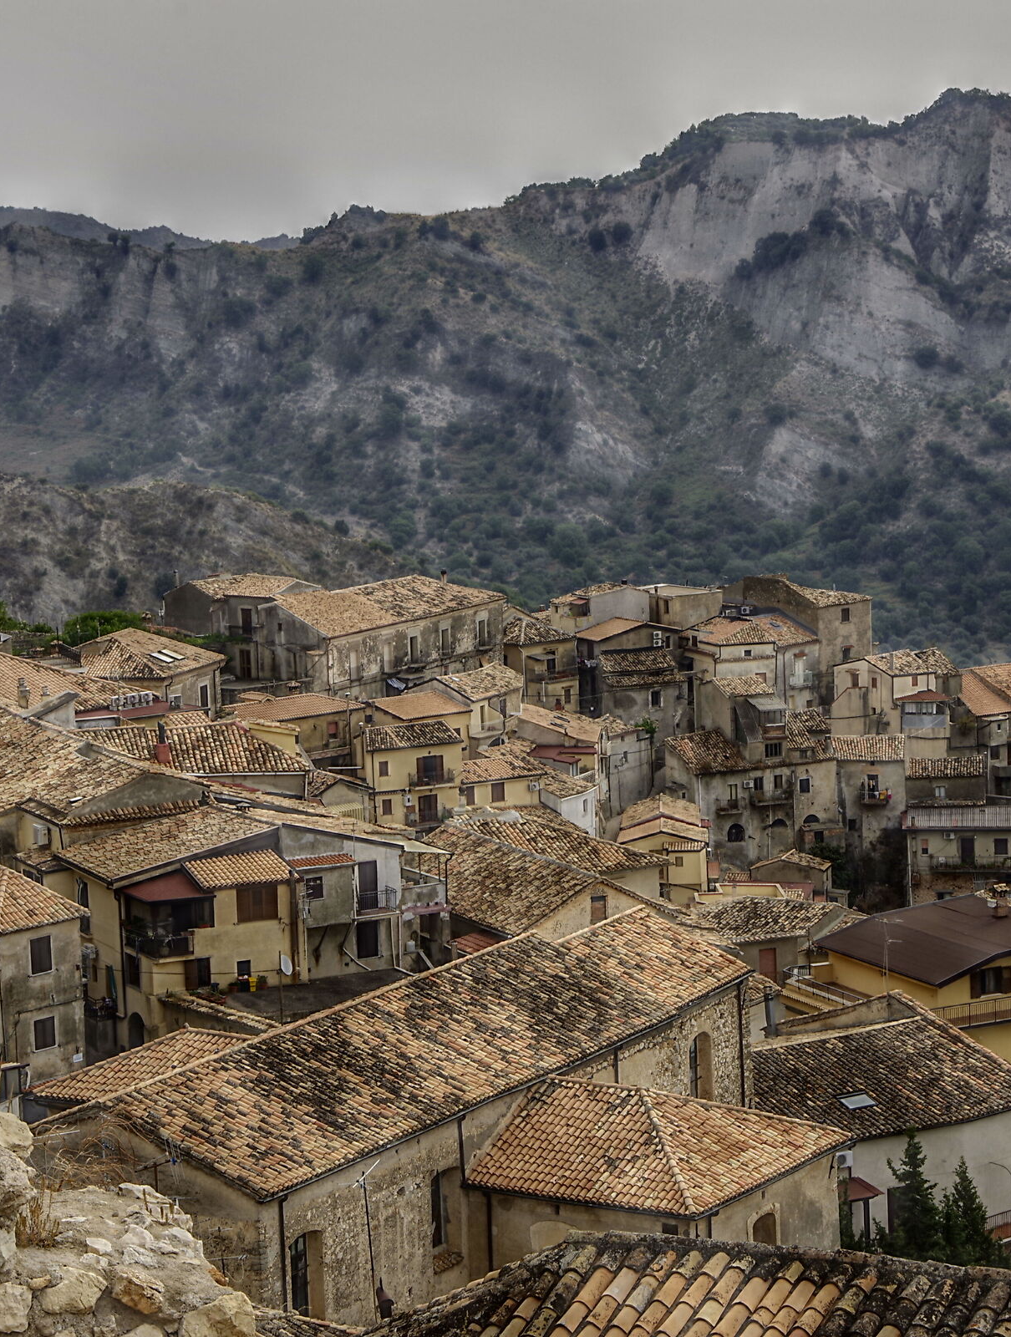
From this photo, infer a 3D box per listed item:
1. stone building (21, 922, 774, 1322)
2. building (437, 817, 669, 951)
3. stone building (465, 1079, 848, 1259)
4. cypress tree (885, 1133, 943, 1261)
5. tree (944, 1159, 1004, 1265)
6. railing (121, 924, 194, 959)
[{"bbox_3d":[-3.602,14.832,128.915,11.200,9.200,30.100,3,10,32],"label":"stone building"},{"bbox_3d":[1.435,11.637,172.134,9.800,8.000,14.500,-6,10,-27],"label":"building"},{"bbox_3d":[4.703,15.765,118.783,7.739,6.300,9.642,4,10,32],"label":"stone building"},{"bbox_3d":[12.512,16.631,122.388,2.000,5.100,2.000,-2,9,0],"label":"cypress tree"},{"bbox_3d":[14.062,16.907,121.326,1.850,4.263,1.850,0,9,7],"label":"tree"},{"bbox_3d":[-14.384,11.250,166.655,1.750,0.930,3.150,-6,10,-25],"label":"railing"}]

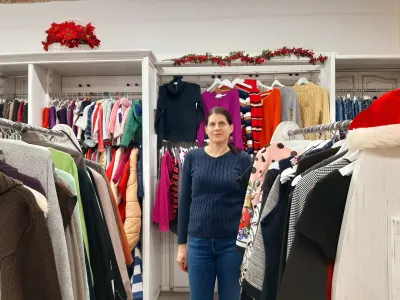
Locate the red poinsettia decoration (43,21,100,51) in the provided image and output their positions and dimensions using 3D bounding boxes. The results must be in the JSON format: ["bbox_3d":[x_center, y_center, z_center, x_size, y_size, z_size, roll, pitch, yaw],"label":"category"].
[{"bbox_3d":[-1.158,-0.994,2.815,0.490,0.316,0.296,0,0,5],"label":"red poinsettia decoration"}]

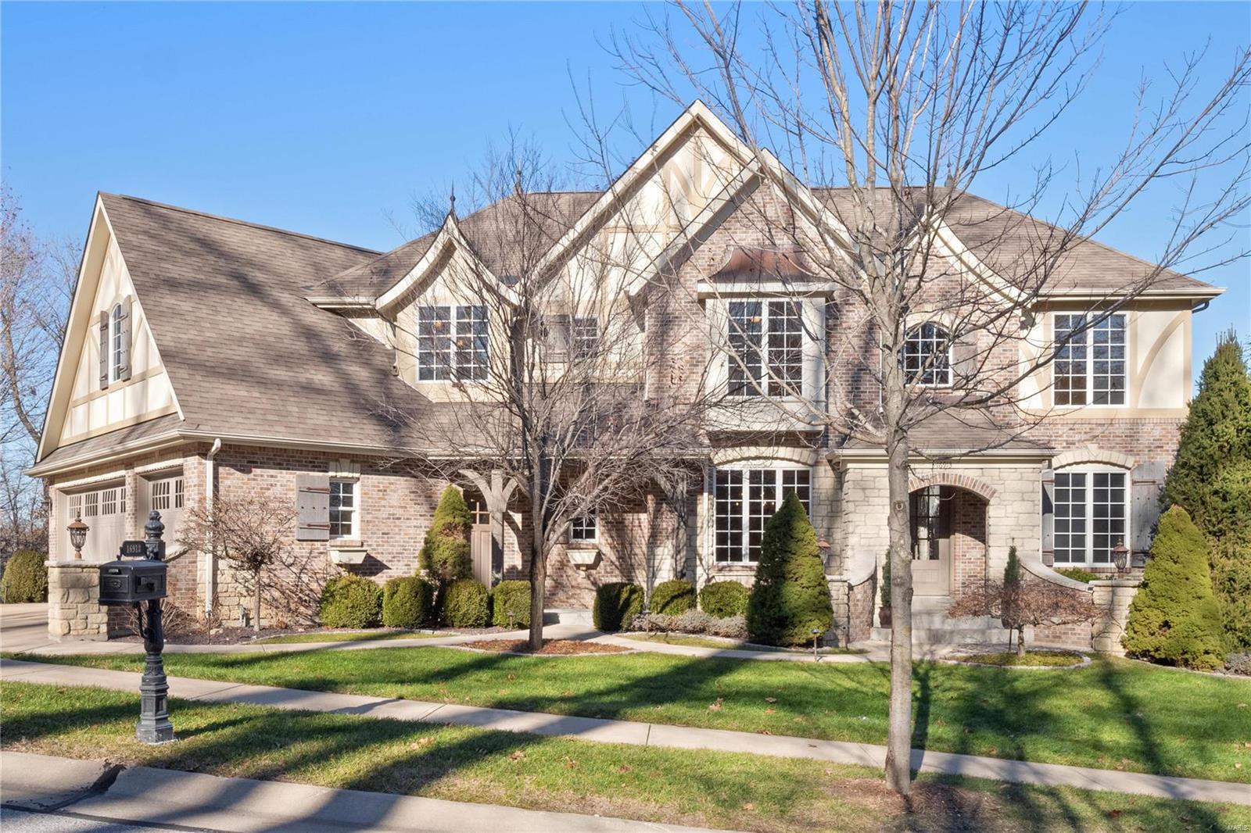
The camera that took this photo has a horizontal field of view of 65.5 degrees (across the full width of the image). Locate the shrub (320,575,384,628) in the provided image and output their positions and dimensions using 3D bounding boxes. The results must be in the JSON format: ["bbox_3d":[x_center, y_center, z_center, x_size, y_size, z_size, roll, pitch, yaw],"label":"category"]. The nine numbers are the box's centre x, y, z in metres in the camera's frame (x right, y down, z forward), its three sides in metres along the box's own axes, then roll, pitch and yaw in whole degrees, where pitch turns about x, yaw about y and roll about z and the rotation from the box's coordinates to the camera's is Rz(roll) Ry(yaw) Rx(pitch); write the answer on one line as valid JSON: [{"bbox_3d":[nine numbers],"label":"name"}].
[{"bbox_3d":[-5.167,3.492,18.300,1.180,1.020,1.150,0,-2,1],"label":"shrub"}]

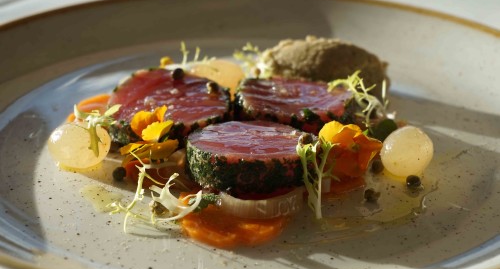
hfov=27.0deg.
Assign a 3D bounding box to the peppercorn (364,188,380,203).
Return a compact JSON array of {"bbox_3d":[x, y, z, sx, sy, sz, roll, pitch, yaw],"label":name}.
[{"bbox_3d":[0.044,0.022,0.373,0.006,0.005,0.006,1,25,0],"label":"peppercorn"}]

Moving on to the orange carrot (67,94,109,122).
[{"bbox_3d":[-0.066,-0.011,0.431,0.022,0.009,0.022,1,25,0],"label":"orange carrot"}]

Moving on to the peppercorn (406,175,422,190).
[{"bbox_3d":[0.060,0.018,0.382,0.006,0.005,0.006,1,25,0],"label":"peppercorn"}]

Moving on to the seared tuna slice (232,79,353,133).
[{"bbox_3d":[0.017,-0.010,0.420,0.047,0.012,0.045,5,24,-2],"label":"seared tuna slice"}]

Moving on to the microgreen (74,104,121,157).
[{"bbox_3d":[-0.058,-0.002,0.394,0.018,0.018,0.013,1,25,0],"label":"microgreen"}]

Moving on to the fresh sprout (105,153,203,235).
[{"bbox_3d":[-0.033,0.020,0.359,0.034,0.019,0.026,1,25,0],"label":"fresh sprout"}]

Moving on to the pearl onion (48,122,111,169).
[{"bbox_3d":[-0.064,0.004,0.393,0.024,0.017,0.021,1,25,0],"label":"pearl onion"}]

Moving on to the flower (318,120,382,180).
[{"bbox_3d":[0.039,0.006,0.396,0.024,0.021,0.014,-4,25,-10],"label":"flower"}]

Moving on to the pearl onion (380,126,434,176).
[{"bbox_3d":[0.061,0.006,0.403,0.019,0.019,0.019,1,25,0],"label":"pearl onion"}]

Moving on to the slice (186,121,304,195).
[{"bbox_3d":[-0.001,0.008,0.383,0.044,0.012,0.043,1,22,0],"label":"slice"}]

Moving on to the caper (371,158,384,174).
[{"bbox_3d":[0.048,0.012,0.394,0.005,0.005,0.005,1,25,0],"label":"caper"}]

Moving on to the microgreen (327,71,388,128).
[{"bbox_3d":[0.043,-0.014,0.419,0.025,0.021,0.016,1,25,0],"label":"microgreen"}]

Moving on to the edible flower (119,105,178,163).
[{"bbox_3d":[-0.038,0.000,0.393,0.020,0.019,0.017,20,32,35],"label":"edible flower"}]

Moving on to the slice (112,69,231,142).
[{"bbox_3d":[-0.032,-0.009,0.416,0.049,0.011,0.047,-2,34,1],"label":"slice"}]

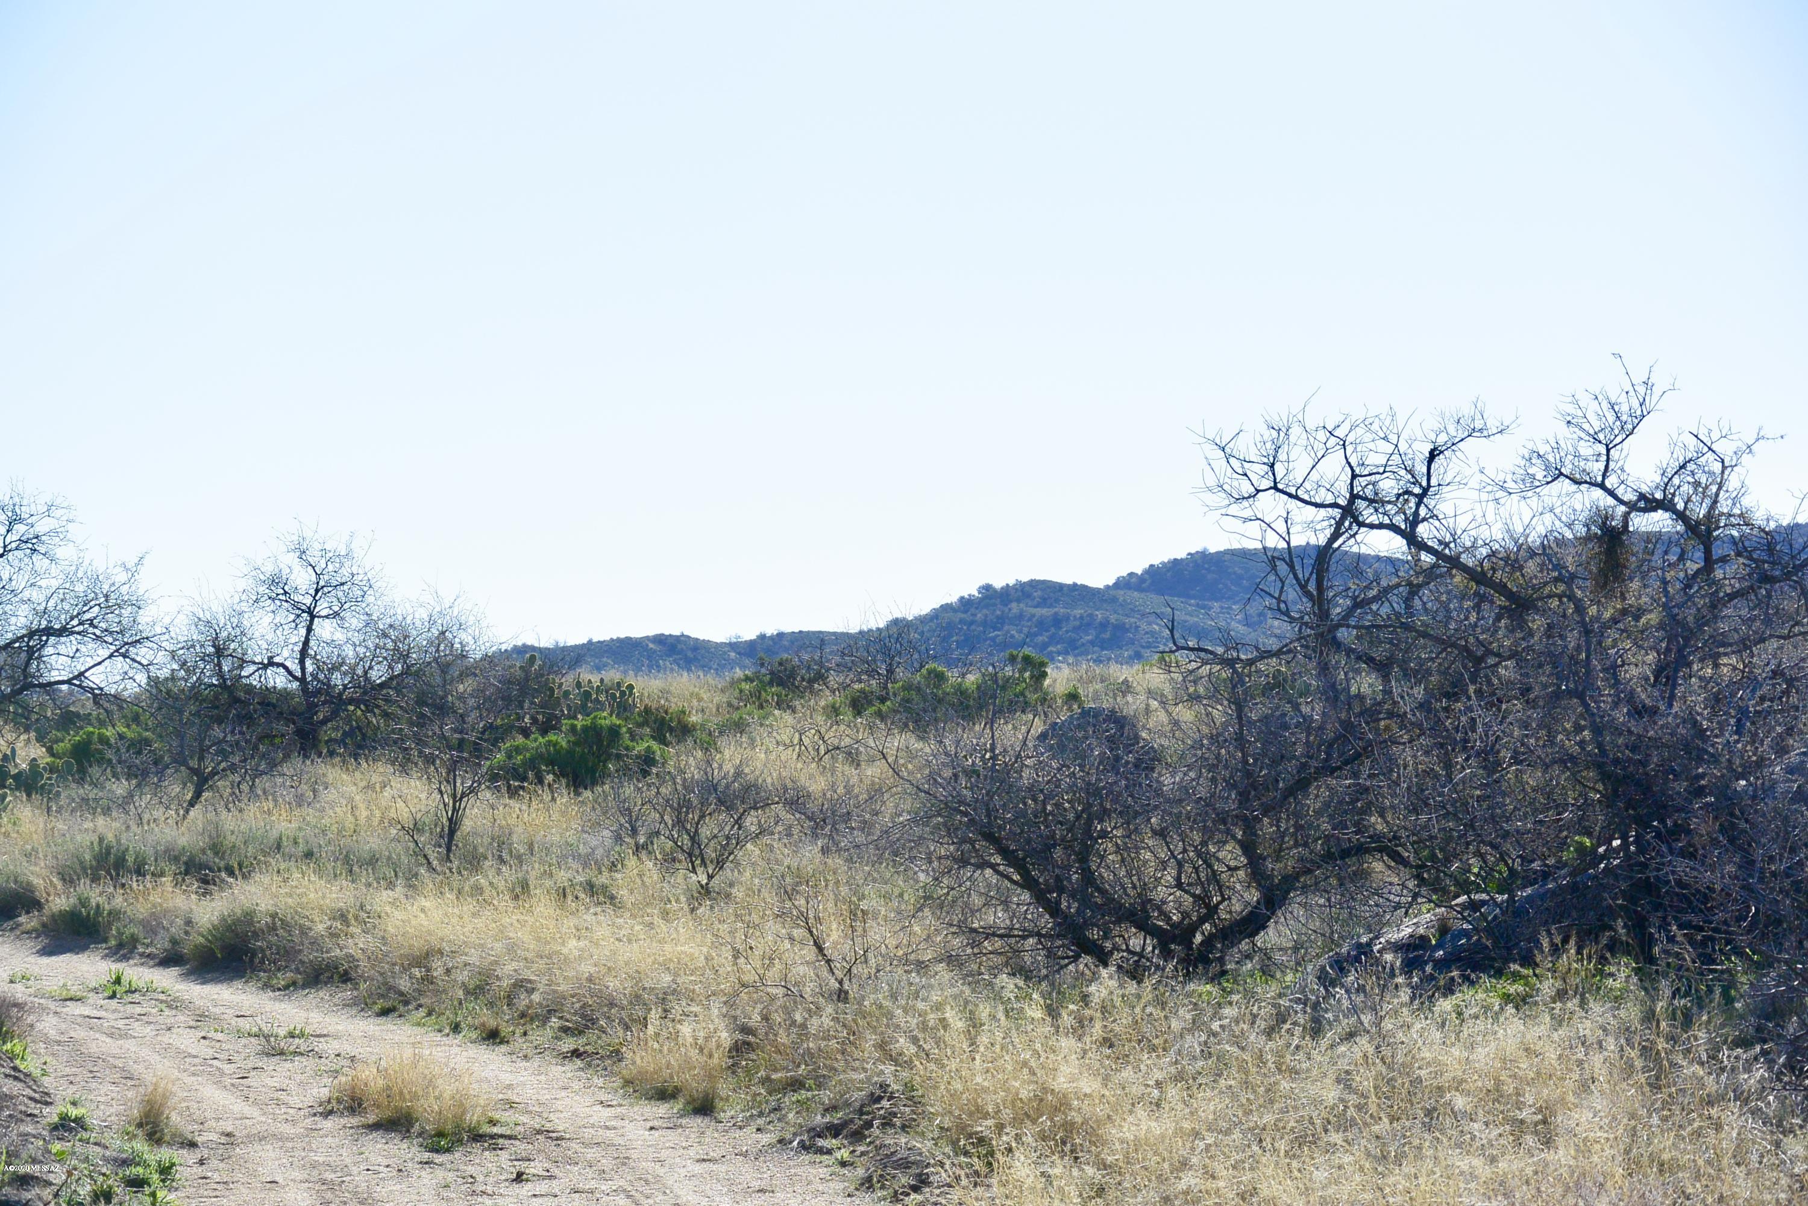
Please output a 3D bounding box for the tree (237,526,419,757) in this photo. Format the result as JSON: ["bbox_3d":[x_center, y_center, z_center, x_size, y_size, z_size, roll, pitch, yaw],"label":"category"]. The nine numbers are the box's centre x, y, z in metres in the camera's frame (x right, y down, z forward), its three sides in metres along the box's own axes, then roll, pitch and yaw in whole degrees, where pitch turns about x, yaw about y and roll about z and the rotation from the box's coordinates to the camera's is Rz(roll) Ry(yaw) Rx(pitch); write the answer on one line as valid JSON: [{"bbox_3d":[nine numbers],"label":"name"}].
[{"bbox_3d":[-7.780,0.520,78.000,2.500,3.150,2.400,0,0,0],"label":"tree"}]

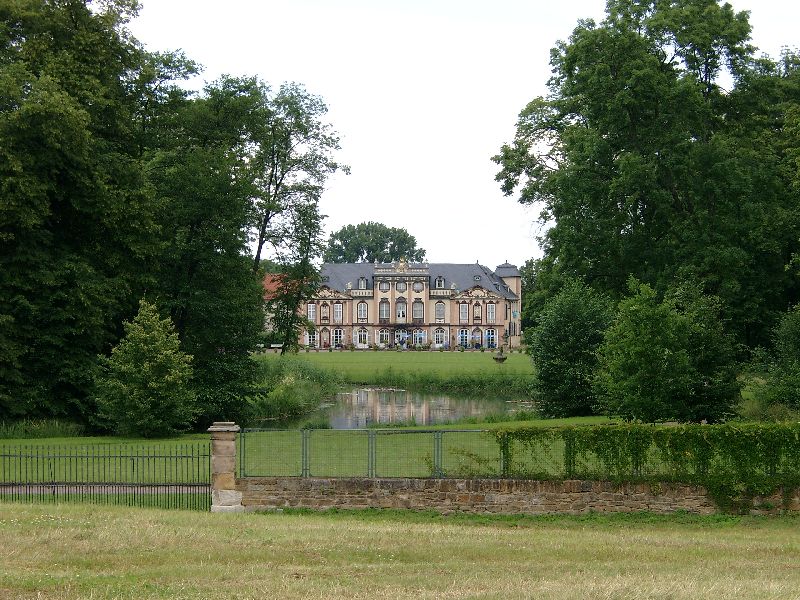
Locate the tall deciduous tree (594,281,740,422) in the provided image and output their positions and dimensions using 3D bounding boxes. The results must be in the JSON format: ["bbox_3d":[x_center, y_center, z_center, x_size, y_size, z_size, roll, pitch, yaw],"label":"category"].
[{"bbox_3d":[12.684,2.404,110.000,6.854,6.854,6.200,0,-1,0],"label":"tall deciduous tree"}]

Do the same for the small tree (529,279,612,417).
[{"bbox_3d":[8.509,2.413,115.000,4.031,6.966,3.900,0,-1,0],"label":"small tree"}]

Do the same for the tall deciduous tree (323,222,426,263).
[{"bbox_3d":[-4.744,-2.884,430.000,19.350,23.071,18.000,0,-1,0],"label":"tall deciduous tree"}]

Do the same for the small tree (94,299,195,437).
[{"bbox_3d":[-10.503,2.775,95.000,4.111,5.673,4.100,0,-1,0],"label":"small tree"}]

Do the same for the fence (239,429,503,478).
[{"bbox_3d":[-0.666,3.592,54.000,6.215,1.157,0.100,0,-1,4],"label":"fence"}]

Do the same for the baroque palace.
[{"bbox_3d":[1.708,0.732,376.000,35.000,14.700,20.000,0,-1,5],"label":"baroque palace"}]

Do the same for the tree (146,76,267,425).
[{"bbox_3d":[-9.377,-2.399,112.000,5.815,16.865,6.000,0,-1,0],"label":"tree"}]

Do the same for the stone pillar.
[{"bbox_3d":[-4.077,3.890,54.000,0.794,2.150,0.750,0,-1,4],"label":"stone pillar"}]

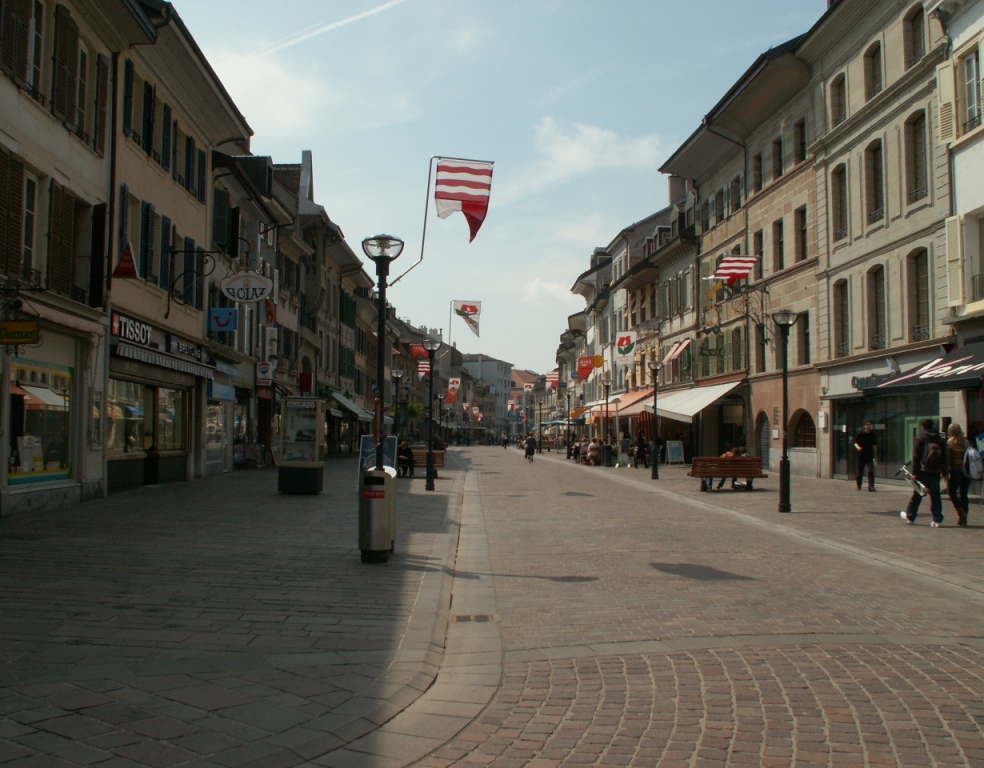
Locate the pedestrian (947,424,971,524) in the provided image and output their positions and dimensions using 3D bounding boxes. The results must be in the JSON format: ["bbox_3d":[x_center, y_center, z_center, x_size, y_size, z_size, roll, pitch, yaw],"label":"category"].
[{"bbox_3d":[7.938,1.543,17.600,0.500,1.710,0.480,1,-3,-7],"label":"pedestrian"}]

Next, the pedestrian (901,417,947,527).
[{"bbox_3d":[7.302,1.500,17.500,0.660,1.790,0.620,1,-3,-12],"label":"pedestrian"}]

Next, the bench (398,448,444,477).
[{"bbox_3d":[-2.509,2.725,34.922,1.900,0.880,0.900,0,-3,-2],"label":"bench"}]

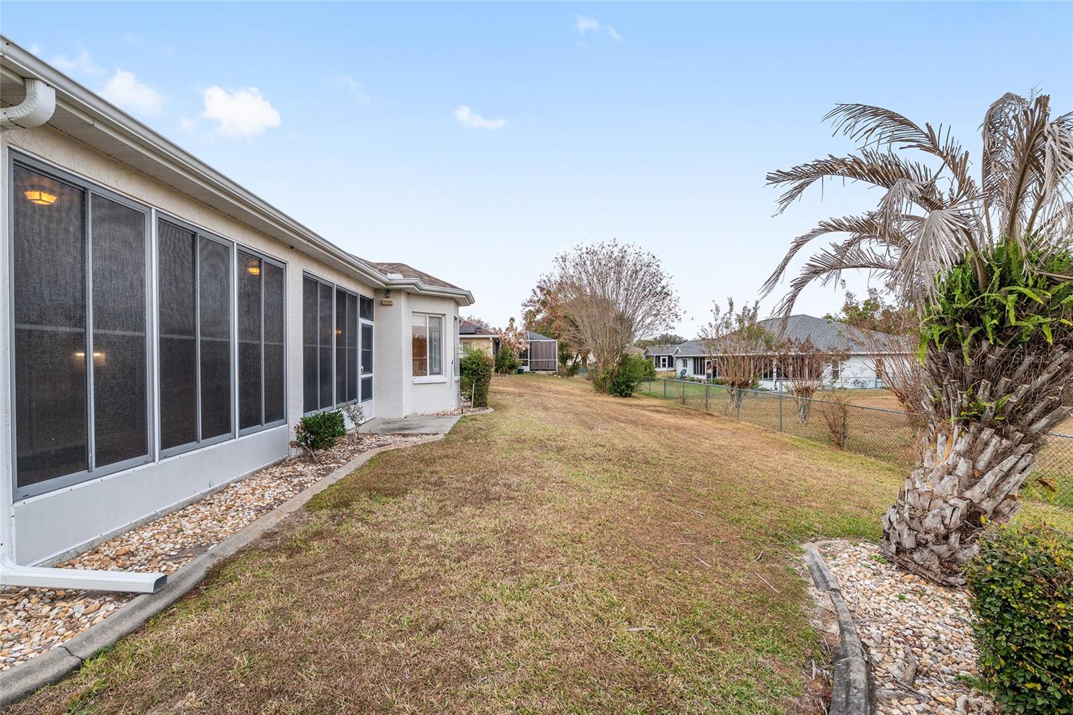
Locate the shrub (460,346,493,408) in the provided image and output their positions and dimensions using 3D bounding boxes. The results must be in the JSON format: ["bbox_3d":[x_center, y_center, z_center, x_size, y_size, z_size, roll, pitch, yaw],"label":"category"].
[{"bbox_3d":[-1.725,0.531,12.600,1.050,1.680,1.100,0,0,0],"label":"shrub"}]

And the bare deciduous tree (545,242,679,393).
[{"bbox_3d":[4.159,-2.228,24.500,7.400,8.300,7.000,0,0,0],"label":"bare deciduous tree"}]

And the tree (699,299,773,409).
[{"bbox_3d":[9.842,-0.153,22.000,3.600,5.400,3.500,0,0,0],"label":"tree"}]

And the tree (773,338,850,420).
[{"bbox_3d":[10.460,0.851,17.000,2.750,3.280,2.700,0,0,0],"label":"tree"}]

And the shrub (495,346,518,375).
[{"bbox_3d":[-2.177,0.221,31.800,1.750,2.050,1.700,0,0,0],"label":"shrub"}]

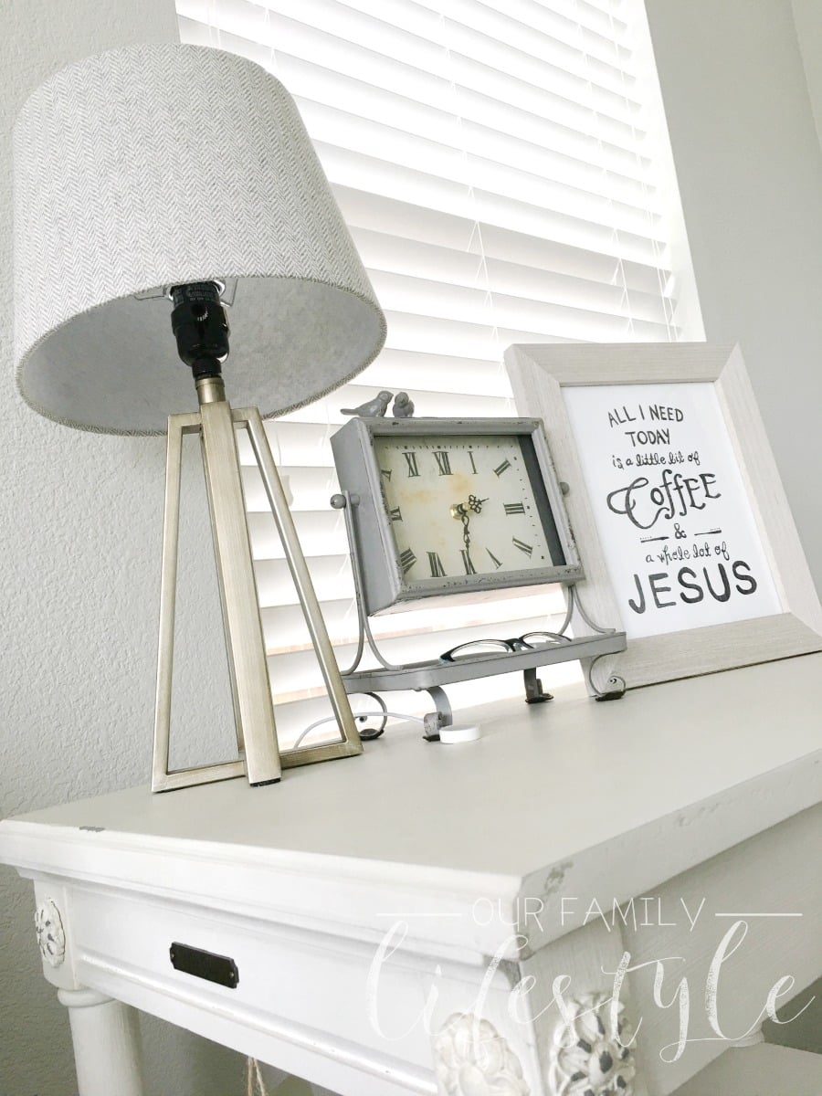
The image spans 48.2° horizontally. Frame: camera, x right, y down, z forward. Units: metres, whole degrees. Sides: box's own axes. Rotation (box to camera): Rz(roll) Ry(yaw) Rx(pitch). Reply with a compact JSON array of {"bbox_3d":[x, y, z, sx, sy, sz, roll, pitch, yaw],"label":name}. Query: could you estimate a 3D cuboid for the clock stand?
[{"bbox_3d":[0.054,0.044,0.775,0.256,0.197,0.126,-5,-7,-34],"label":"clock stand"}]

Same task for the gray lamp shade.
[{"bbox_3d":[-0.168,-0.222,0.692,0.267,0.185,0.267,-11,-9,-13],"label":"gray lamp shade"}]

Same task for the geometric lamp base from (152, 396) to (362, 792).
[{"bbox_3d":[-0.126,0.029,0.660,0.139,0.261,0.139,-8,-6,-12],"label":"geometric lamp base"}]

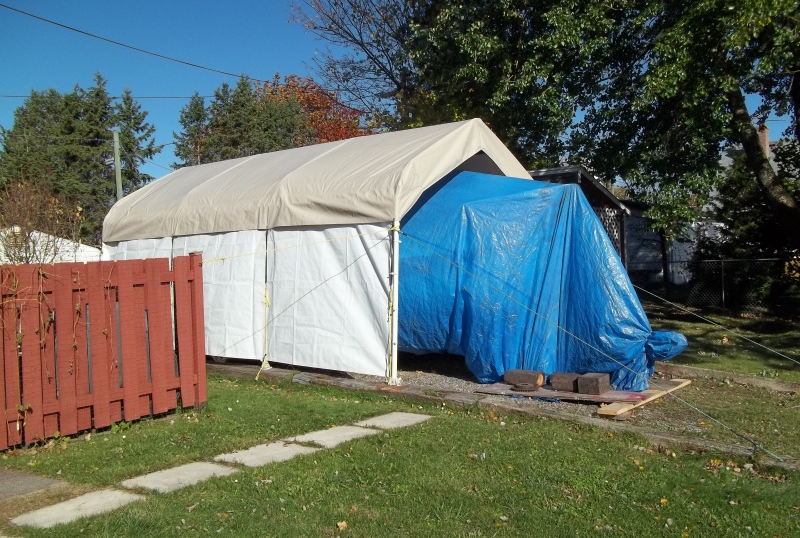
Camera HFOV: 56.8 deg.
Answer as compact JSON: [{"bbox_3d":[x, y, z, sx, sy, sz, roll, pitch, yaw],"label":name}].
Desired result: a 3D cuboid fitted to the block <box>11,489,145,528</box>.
[{"bbox_3d":[-1.751,1.338,4.058,0.380,0.050,0.600,-1,0,32],"label":"block"}]

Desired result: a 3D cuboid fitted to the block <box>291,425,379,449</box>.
[{"bbox_3d":[-0.515,1.332,5.790,0.410,0.050,0.600,-1,0,34],"label":"block"}]

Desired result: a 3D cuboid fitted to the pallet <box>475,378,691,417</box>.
[{"bbox_3d":[1.732,1.161,7.094,1.508,0.090,1.828,-1,0,36],"label":"pallet"}]

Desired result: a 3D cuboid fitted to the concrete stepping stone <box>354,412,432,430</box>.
[{"bbox_3d":[-0.069,1.330,6.375,0.400,0.050,0.600,-1,0,36],"label":"concrete stepping stone"}]

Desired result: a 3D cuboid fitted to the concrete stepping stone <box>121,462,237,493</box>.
[{"bbox_3d":[-1.373,1.336,4.666,0.400,0.050,0.600,-1,0,33],"label":"concrete stepping stone"}]

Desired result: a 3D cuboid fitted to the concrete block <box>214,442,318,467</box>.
[{"bbox_3d":[-0.935,1.334,5.232,0.400,0.050,0.600,-1,0,37],"label":"concrete block"}]

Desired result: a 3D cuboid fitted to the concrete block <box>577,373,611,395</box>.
[{"bbox_3d":[1.807,1.069,6.896,0.200,0.150,0.280,-1,0,32],"label":"concrete block"}]

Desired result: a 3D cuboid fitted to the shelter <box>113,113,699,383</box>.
[{"bbox_3d":[-0.553,-0.286,10.014,8.400,2.950,3.050,-1,0,41],"label":"shelter"}]

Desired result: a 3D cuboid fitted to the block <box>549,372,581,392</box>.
[{"bbox_3d":[1.584,1.077,7.024,0.210,0.150,0.260,-1,0,28],"label":"block"}]

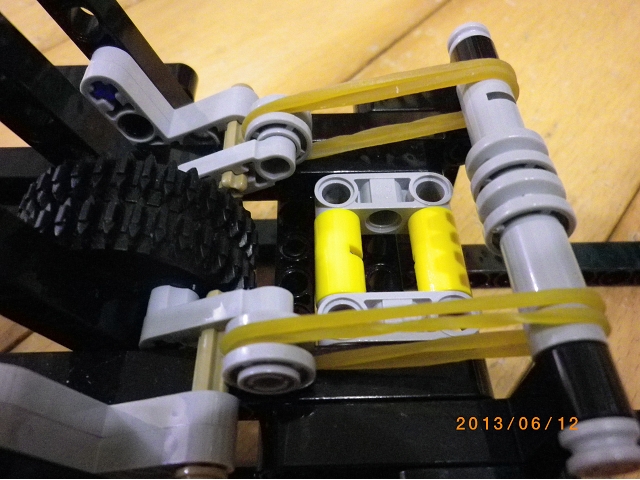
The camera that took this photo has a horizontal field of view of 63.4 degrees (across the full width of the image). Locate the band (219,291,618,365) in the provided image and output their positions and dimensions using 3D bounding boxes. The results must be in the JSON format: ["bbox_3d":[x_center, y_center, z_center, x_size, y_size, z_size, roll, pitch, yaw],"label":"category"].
[{"bbox_3d":[0.010,0.012,0.061,0.045,0.012,0.004,-7,54,9],"label":"band"}]

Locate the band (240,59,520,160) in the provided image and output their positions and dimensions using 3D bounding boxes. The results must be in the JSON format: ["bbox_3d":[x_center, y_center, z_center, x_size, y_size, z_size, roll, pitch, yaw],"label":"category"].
[{"bbox_3d":[0.009,-0.021,0.086,0.045,0.012,0.004,-8,54,12],"label":"band"}]

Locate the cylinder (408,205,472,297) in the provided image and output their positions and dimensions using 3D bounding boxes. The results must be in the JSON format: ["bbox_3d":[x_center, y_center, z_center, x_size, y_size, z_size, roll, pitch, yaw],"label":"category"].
[{"bbox_3d":[0.019,0.004,0.083,0.008,0.008,0.016,-1,54,-1],"label":"cylinder"}]

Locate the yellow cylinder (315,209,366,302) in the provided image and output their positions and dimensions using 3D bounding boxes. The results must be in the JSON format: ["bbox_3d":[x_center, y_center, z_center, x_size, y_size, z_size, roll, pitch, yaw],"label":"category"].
[{"bbox_3d":[0.003,0.004,0.083,0.008,0.008,0.016,-1,54,-1],"label":"yellow cylinder"}]

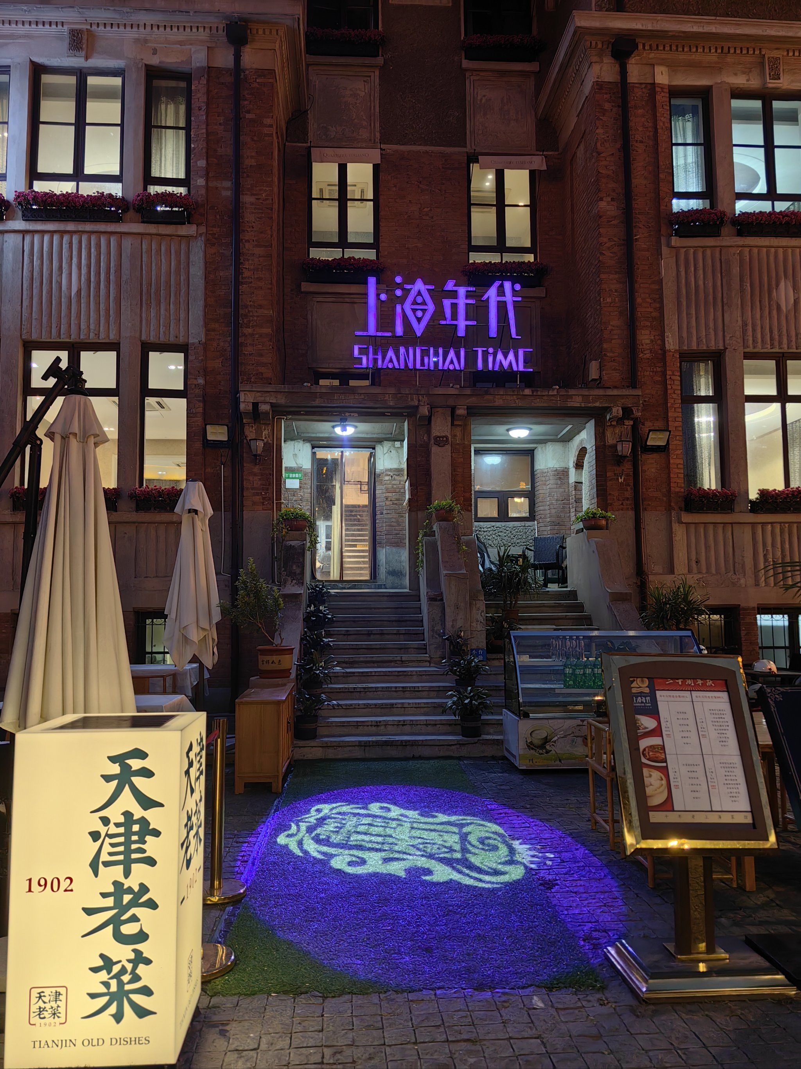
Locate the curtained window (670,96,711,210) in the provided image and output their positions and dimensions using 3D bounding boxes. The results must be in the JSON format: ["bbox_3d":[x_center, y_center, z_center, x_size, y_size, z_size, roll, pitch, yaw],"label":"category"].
[{"bbox_3d":[4.289,-5.571,12.368,0.593,1.866,0.150,-1,-4,1],"label":"curtained window"}]

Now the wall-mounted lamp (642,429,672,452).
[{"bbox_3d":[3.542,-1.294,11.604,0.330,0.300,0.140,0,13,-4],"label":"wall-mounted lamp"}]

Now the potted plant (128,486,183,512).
[{"bbox_3d":[-3.171,-0.455,11.080,0.796,0.353,0.280,0,-5,-4],"label":"potted plant"}]

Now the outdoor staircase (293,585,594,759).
[{"bbox_3d":[0.673,1.474,9.763,3.740,1.698,2.840,0,-5,-4],"label":"outdoor staircase"}]

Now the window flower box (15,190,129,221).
[{"bbox_3d":[-4.377,-4.335,11.109,1.488,0.470,0.320,0,-5,-4],"label":"window flower box"}]

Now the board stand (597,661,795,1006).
[{"bbox_3d":[1.224,1.168,3.537,0.626,1.300,0.520,0,-5,-4],"label":"board stand"}]

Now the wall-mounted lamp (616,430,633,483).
[{"bbox_3d":[2.995,-1.051,11.156,0.240,0.644,0.240,0,-5,-4],"label":"wall-mounted lamp"}]

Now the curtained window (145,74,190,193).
[{"bbox_3d":[-3.222,-5.476,11.533,0.624,1.951,0.140,0,-5,-4],"label":"curtained window"}]

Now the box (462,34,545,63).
[{"bbox_3d":[1.688,-7.995,13.884,1.364,0.464,0.320,0,-5,-4],"label":"box"}]

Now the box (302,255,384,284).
[{"bbox_3d":[-0.934,-4.209,13.453,1.275,0.438,0.320,0,-4,-4],"label":"box"}]

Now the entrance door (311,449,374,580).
[{"bbox_3d":[-0.914,-0.313,13.237,0.962,2.098,0.100,0,-5,-4],"label":"entrance door"}]

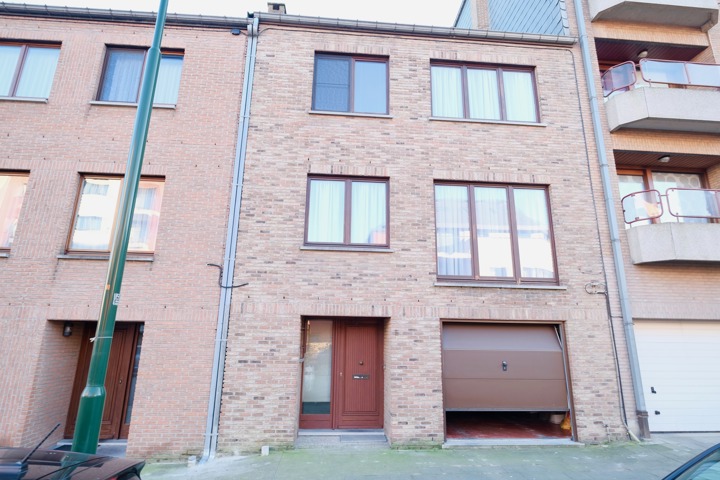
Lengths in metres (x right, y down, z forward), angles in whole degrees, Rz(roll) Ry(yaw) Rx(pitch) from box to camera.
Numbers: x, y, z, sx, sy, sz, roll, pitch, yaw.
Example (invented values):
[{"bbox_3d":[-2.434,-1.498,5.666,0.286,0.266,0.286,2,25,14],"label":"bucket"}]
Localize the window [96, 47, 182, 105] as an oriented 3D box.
[{"bbox_3d":[-4.342,-3.267,7.632,1.554,1.234,0.110,2,-14,-4],"label":"window"}]

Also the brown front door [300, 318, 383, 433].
[{"bbox_3d":[-0.325,2.545,7.327,1.567,2.005,0.120,2,-14,-4],"label":"brown front door"}]

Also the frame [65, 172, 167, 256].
[{"bbox_3d":[-4.392,-0.452,6.929,1.547,1.496,0.110,2,-14,-4],"label":"frame"}]

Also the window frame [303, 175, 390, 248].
[{"bbox_3d":[-0.227,-0.543,7.273,1.571,1.374,0.110,2,-14,-4],"label":"window frame"}]

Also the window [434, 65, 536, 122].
[{"bbox_3d":[2.643,-3.139,8.139,2.329,1.329,0.110,2,-14,-4],"label":"window"}]

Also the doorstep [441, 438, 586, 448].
[{"bbox_3d":[2.584,3.503,6.505,2.451,0.065,0.350,2,-14,-4],"label":"doorstep"}]

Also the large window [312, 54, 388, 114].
[{"bbox_3d":[-0.183,-3.236,7.945,1.564,1.350,0.110,2,-14,-4],"label":"large window"}]

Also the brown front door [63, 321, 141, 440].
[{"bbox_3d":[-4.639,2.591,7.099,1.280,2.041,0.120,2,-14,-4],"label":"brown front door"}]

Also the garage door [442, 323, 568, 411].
[{"bbox_3d":[2.596,2.272,6.931,2.320,1.550,0.180,2,-14,-4],"label":"garage door"}]

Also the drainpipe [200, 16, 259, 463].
[{"bbox_3d":[-2.286,-0.605,6.938,0.186,8.344,0.100,2,-14,-4],"label":"drainpipe"}]

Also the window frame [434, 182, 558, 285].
[{"bbox_3d":[2.594,-0.136,7.389,2.349,2.020,0.110,2,-14,-4],"label":"window frame"}]

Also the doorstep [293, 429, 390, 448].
[{"bbox_3d":[-0.309,3.443,6.586,1.571,0.100,0.850,2,-14,-4],"label":"doorstep"}]

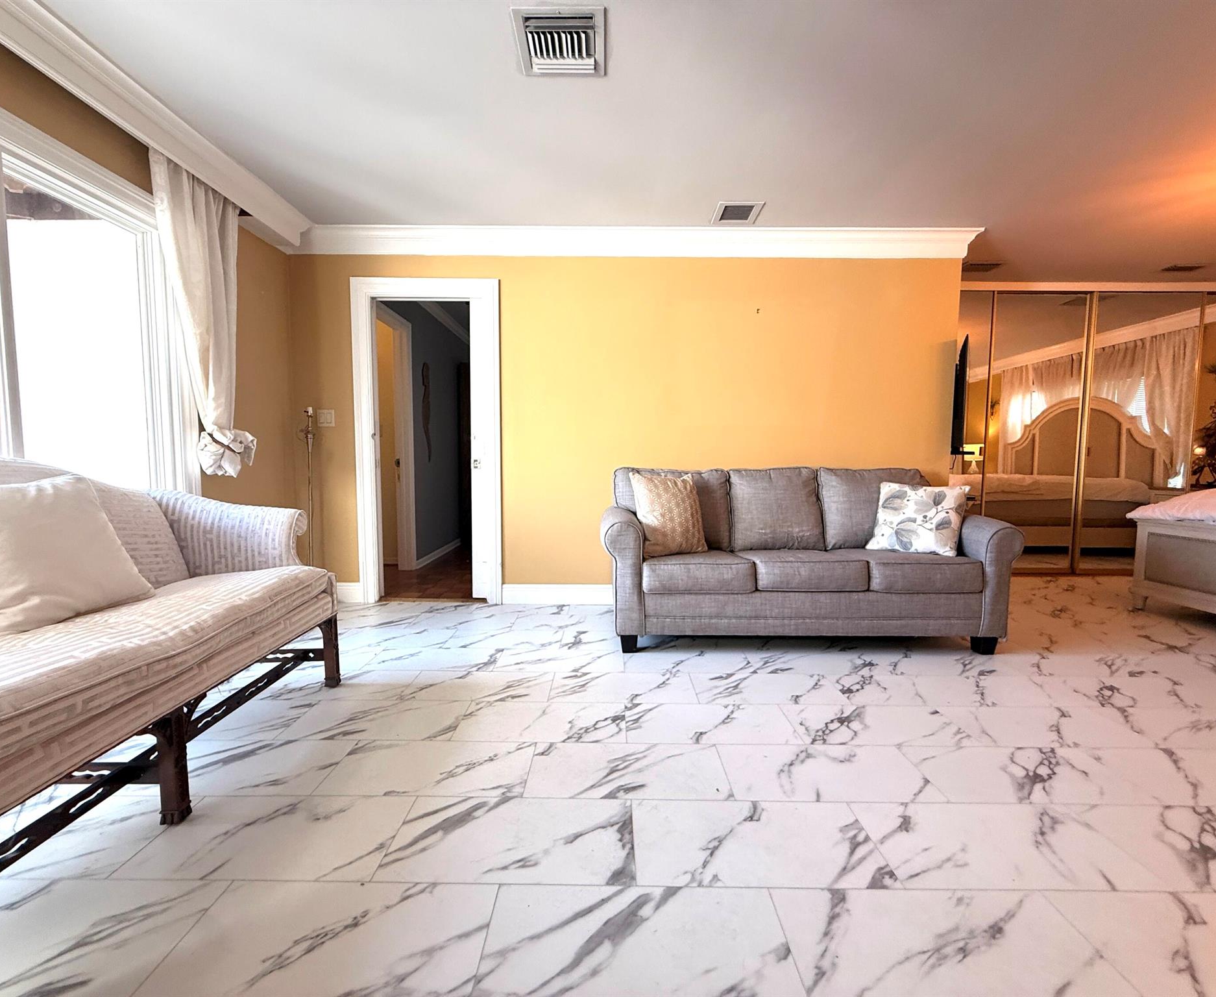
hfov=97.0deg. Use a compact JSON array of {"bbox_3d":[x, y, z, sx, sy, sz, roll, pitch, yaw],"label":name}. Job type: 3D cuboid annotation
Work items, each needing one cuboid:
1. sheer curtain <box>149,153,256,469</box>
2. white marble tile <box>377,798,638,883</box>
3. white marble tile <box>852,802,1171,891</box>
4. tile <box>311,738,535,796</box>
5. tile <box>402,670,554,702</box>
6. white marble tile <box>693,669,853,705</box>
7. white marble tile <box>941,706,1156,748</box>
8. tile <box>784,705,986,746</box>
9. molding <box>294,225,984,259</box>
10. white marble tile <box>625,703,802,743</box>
[{"bbox_3d":[-1.990,-0.855,2.674,0.170,1.490,0.580,0,4,0],"label":"sheer curtain"},{"bbox_3d":[-0.238,0.873,1.380,0.610,0.010,0.306,0,4,0],"label":"white marble tile"},{"bbox_3d":[0.974,0.875,1.362,0.607,0.010,0.305,0,4,0],"label":"white marble tile"},{"bbox_3d":[-0.547,0.850,1.690,0.610,0.010,0.306,0,4,0],"label":"tile"},{"bbox_3d":[-0.540,0.803,2.292,0.607,0.010,0.305,0,4,0],"label":"tile"},{"bbox_3d":[0.670,0.811,2.284,0.607,0.010,0.305,0,4,0],"label":"white marble tile"},{"bbox_3d":[1.590,0.842,1.980,0.610,0.010,0.306,0,4,0],"label":"white marble tile"},{"bbox_3d":[0.975,0.834,1.975,0.607,0.010,0.305,0,4,0],"label":"tile"},{"bbox_3d":[0.144,-1.619,3.400,4.400,0.160,0.090,0,4,0],"label":"molding"},{"bbox_3d":[0.371,0.835,1.990,0.610,0.010,0.306,0,4,0],"label":"white marble tile"}]

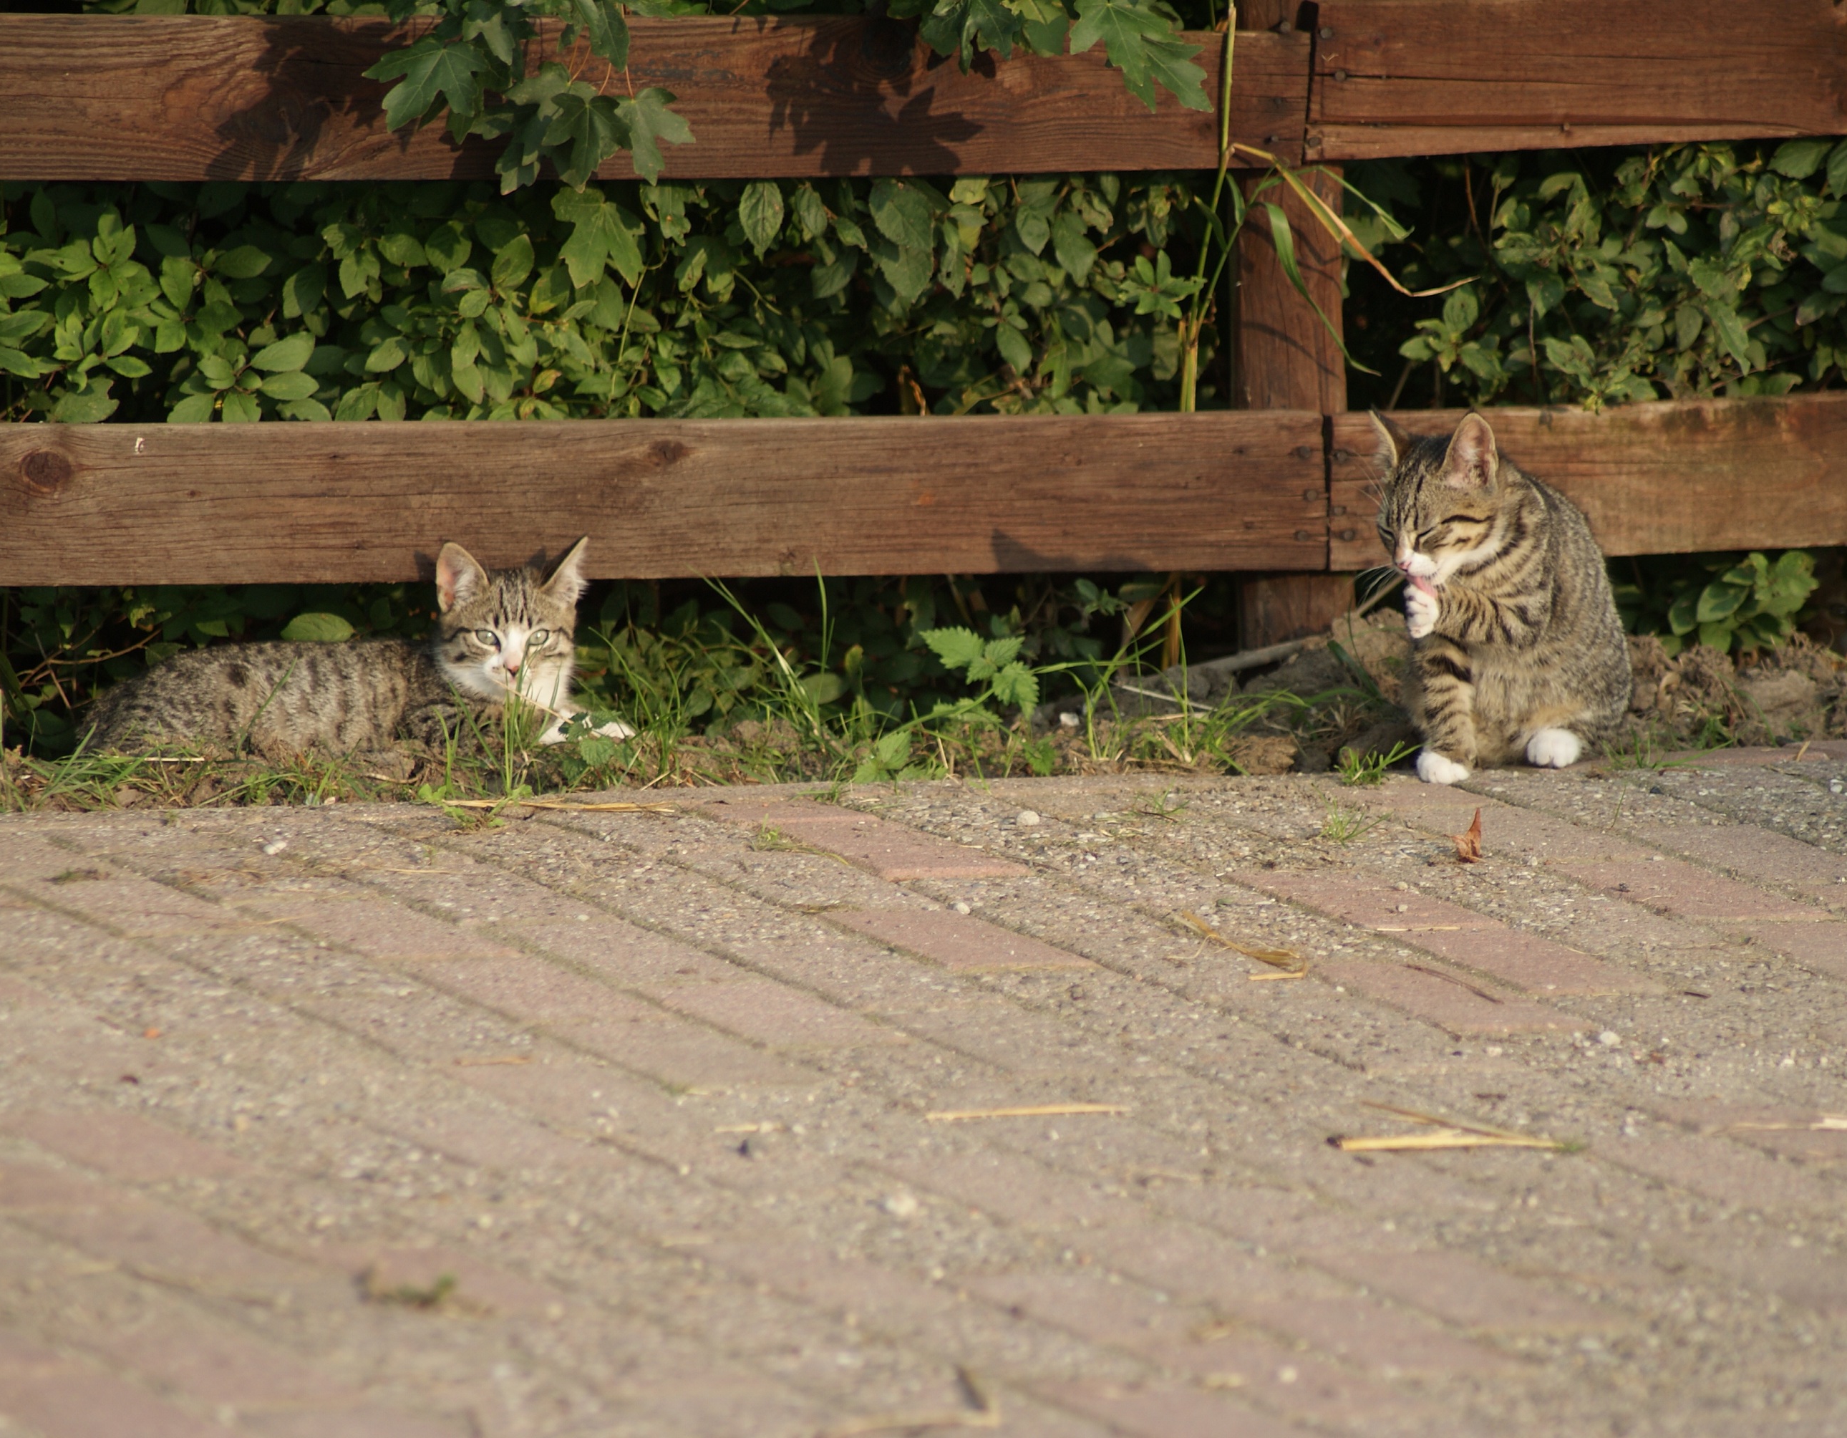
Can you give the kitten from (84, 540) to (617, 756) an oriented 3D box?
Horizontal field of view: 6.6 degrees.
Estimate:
[{"bbox_3d":[-0.365,-0.046,10.260,0.338,0.137,0.150,0,10,-7],"label":"kitten"}]

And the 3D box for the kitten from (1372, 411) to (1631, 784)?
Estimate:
[{"bbox_3d":[0.383,-0.088,10.625,0.180,0.232,0.130,-9,14,-43],"label":"kitten"}]

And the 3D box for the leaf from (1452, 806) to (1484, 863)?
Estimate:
[{"bbox_3d":[0.349,0.072,10.291,0.019,0.034,0.018,6,11,26],"label":"leaf"}]

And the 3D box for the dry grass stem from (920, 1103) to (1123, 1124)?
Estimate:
[{"bbox_3d":[0.060,0.226,9.314,0.124,0.004,0.006,-2,10,-22],"label":"dry grass stem"}]

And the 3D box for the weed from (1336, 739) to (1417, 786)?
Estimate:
[{"bbox_3d":[0.293,0.025,10.568,0.052,0.026,0.040,1,10,0],"label":"weed"}]

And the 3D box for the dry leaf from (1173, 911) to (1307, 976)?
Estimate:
[{"bbox_3d":[0.198,0.133,9.992,0.042,0.016,0.165,-3,11,-24],"label":"dry leaf"}]

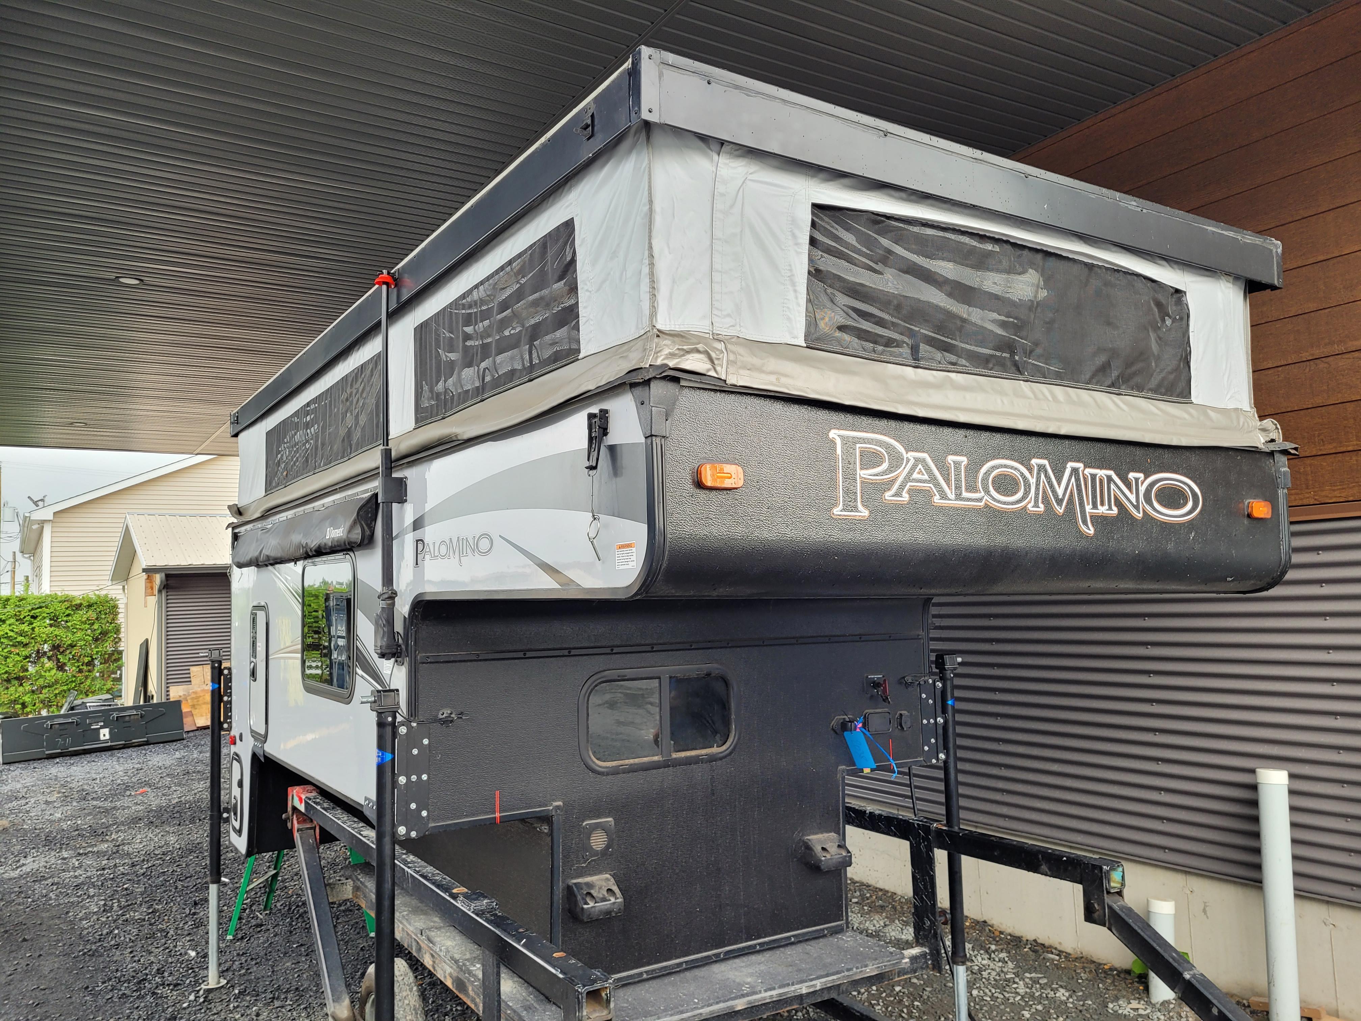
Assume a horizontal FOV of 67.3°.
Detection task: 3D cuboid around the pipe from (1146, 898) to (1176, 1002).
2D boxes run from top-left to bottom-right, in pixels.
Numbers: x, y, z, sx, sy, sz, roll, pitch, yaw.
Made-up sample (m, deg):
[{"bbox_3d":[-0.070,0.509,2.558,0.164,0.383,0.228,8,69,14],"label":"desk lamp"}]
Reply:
[{"bbox_3d":[2.294,2.096,4.870,0.113,0.467,0.113,-1,-4,0],"label":"pipe"}]

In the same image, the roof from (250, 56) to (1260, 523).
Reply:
[{"bbox_3d":[-0.344,-0.345,4.218,2.130,0.620,4.420,2,-5,-32],"label":"roof"}]

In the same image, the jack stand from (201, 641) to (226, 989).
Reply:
[{"bbox_3d":[-2.440,1.599,5.360,0.125,1.725,0.125,2,-5,-32],"label":"jack stand"}]

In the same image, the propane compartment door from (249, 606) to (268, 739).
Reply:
[{"bbox_3d":[-1.934,0.729,4.681,0.030,0.600,0.450,2,-6,-32],"label":"propane compartment door"}]

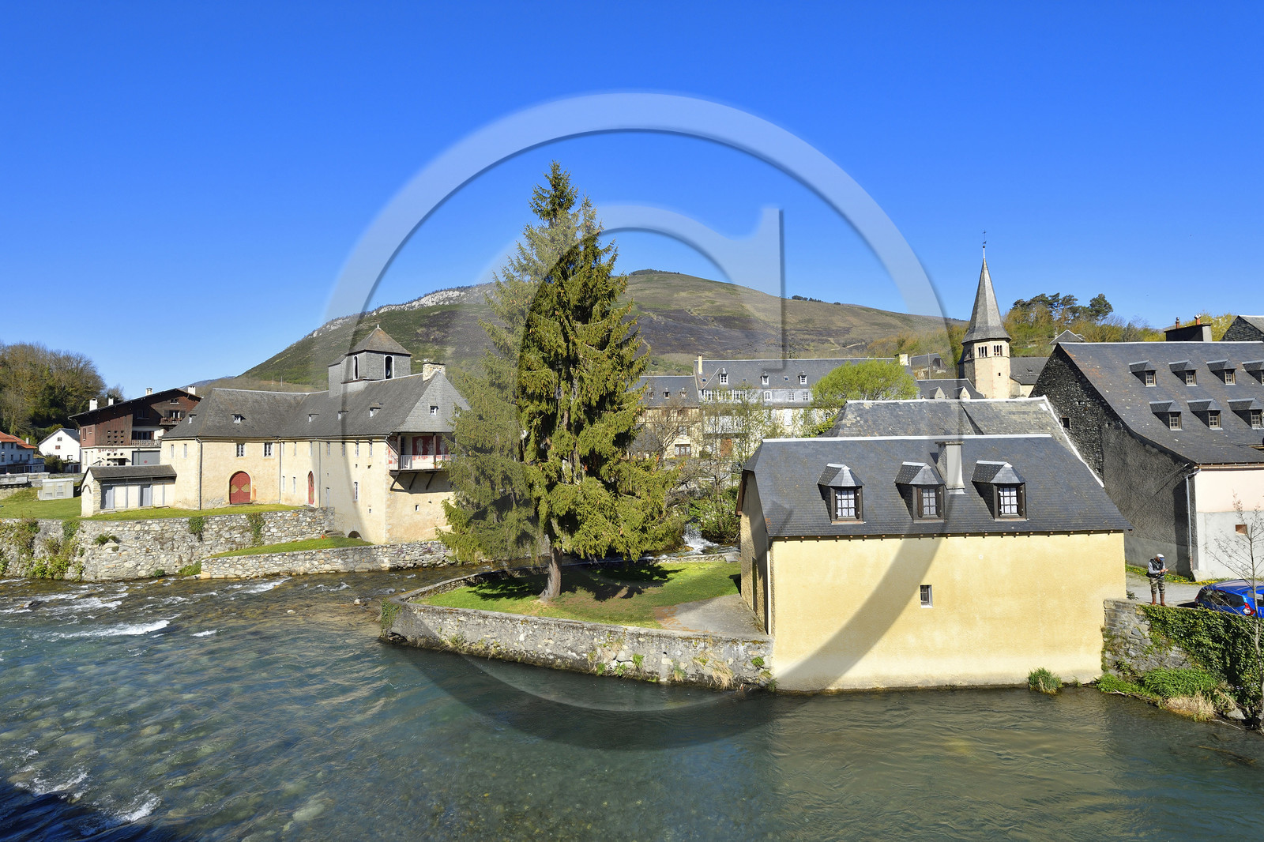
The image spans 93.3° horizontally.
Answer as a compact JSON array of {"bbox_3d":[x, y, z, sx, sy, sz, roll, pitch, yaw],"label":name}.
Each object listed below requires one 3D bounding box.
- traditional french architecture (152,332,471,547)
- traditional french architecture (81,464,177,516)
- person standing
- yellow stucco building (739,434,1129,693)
[{"bbox_3d":[-26.146,0.461,50.674,25.600,17.300,17.200,-2,-2,40],"label":"traditional french architecture"},{"bbox_3d":[-36.809,5.009,43.750,2.670,3.450,4.800,-2,-3,31],"label":"traditional french architecture"},{"bbox_3d":[17.610,5.326,20.000,0.520,1.710,0.420,0,-2,-7],"label":"person standing"},{"bbox_3d":[10.690,4.923,23.094,12.400,8.680,5.700,-1,-2,-2],"label":"yellow stucco building"}]

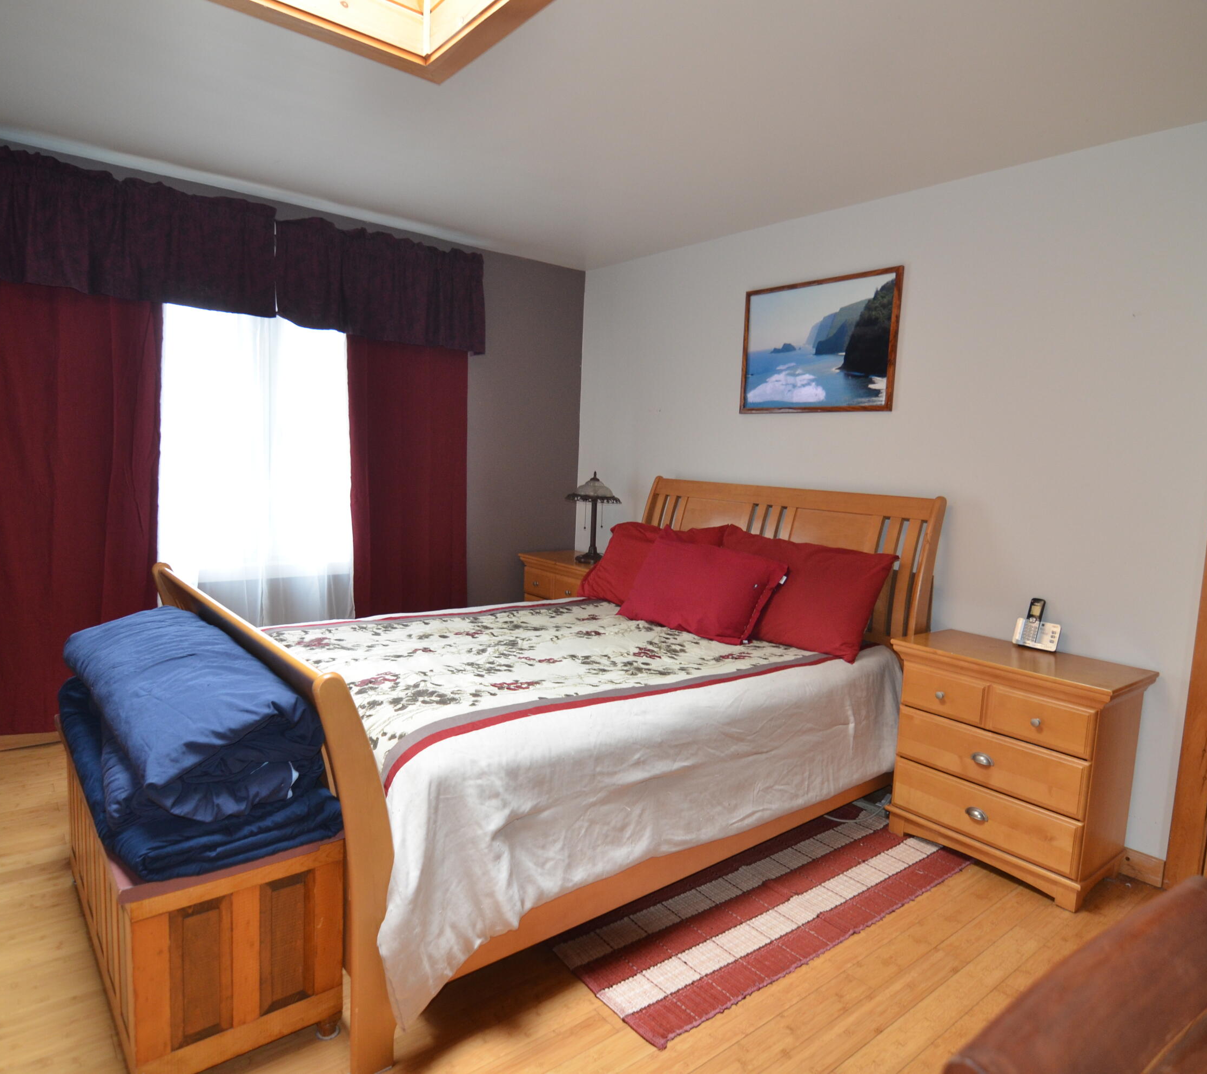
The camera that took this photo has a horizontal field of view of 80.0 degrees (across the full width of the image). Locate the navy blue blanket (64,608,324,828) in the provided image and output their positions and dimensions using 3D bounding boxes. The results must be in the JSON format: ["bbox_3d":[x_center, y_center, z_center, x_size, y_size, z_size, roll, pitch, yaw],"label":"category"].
[{"bbox_3d":[-1.078,0.374,1.824,0.410,0.250,1.020,-3,8,-41],"label":"navy blue blanket"}]

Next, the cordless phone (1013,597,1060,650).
[{"bbox_3d":[1.530,0.317,2.540,0.100,0.175,0.140,-3,8,-41],"label":"cordless phone"}]

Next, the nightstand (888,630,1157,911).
[{"bbox_3d":[1.391,0.758,2.494,0.420,0.700,0.700,-3,8,-41],"label":"nightstand"}]

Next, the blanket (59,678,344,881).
[{"bbox_3d":[-1.074,0.524,1.835,0.440,0.140,1.040,-3,8,-41],"label":"blanket"}]

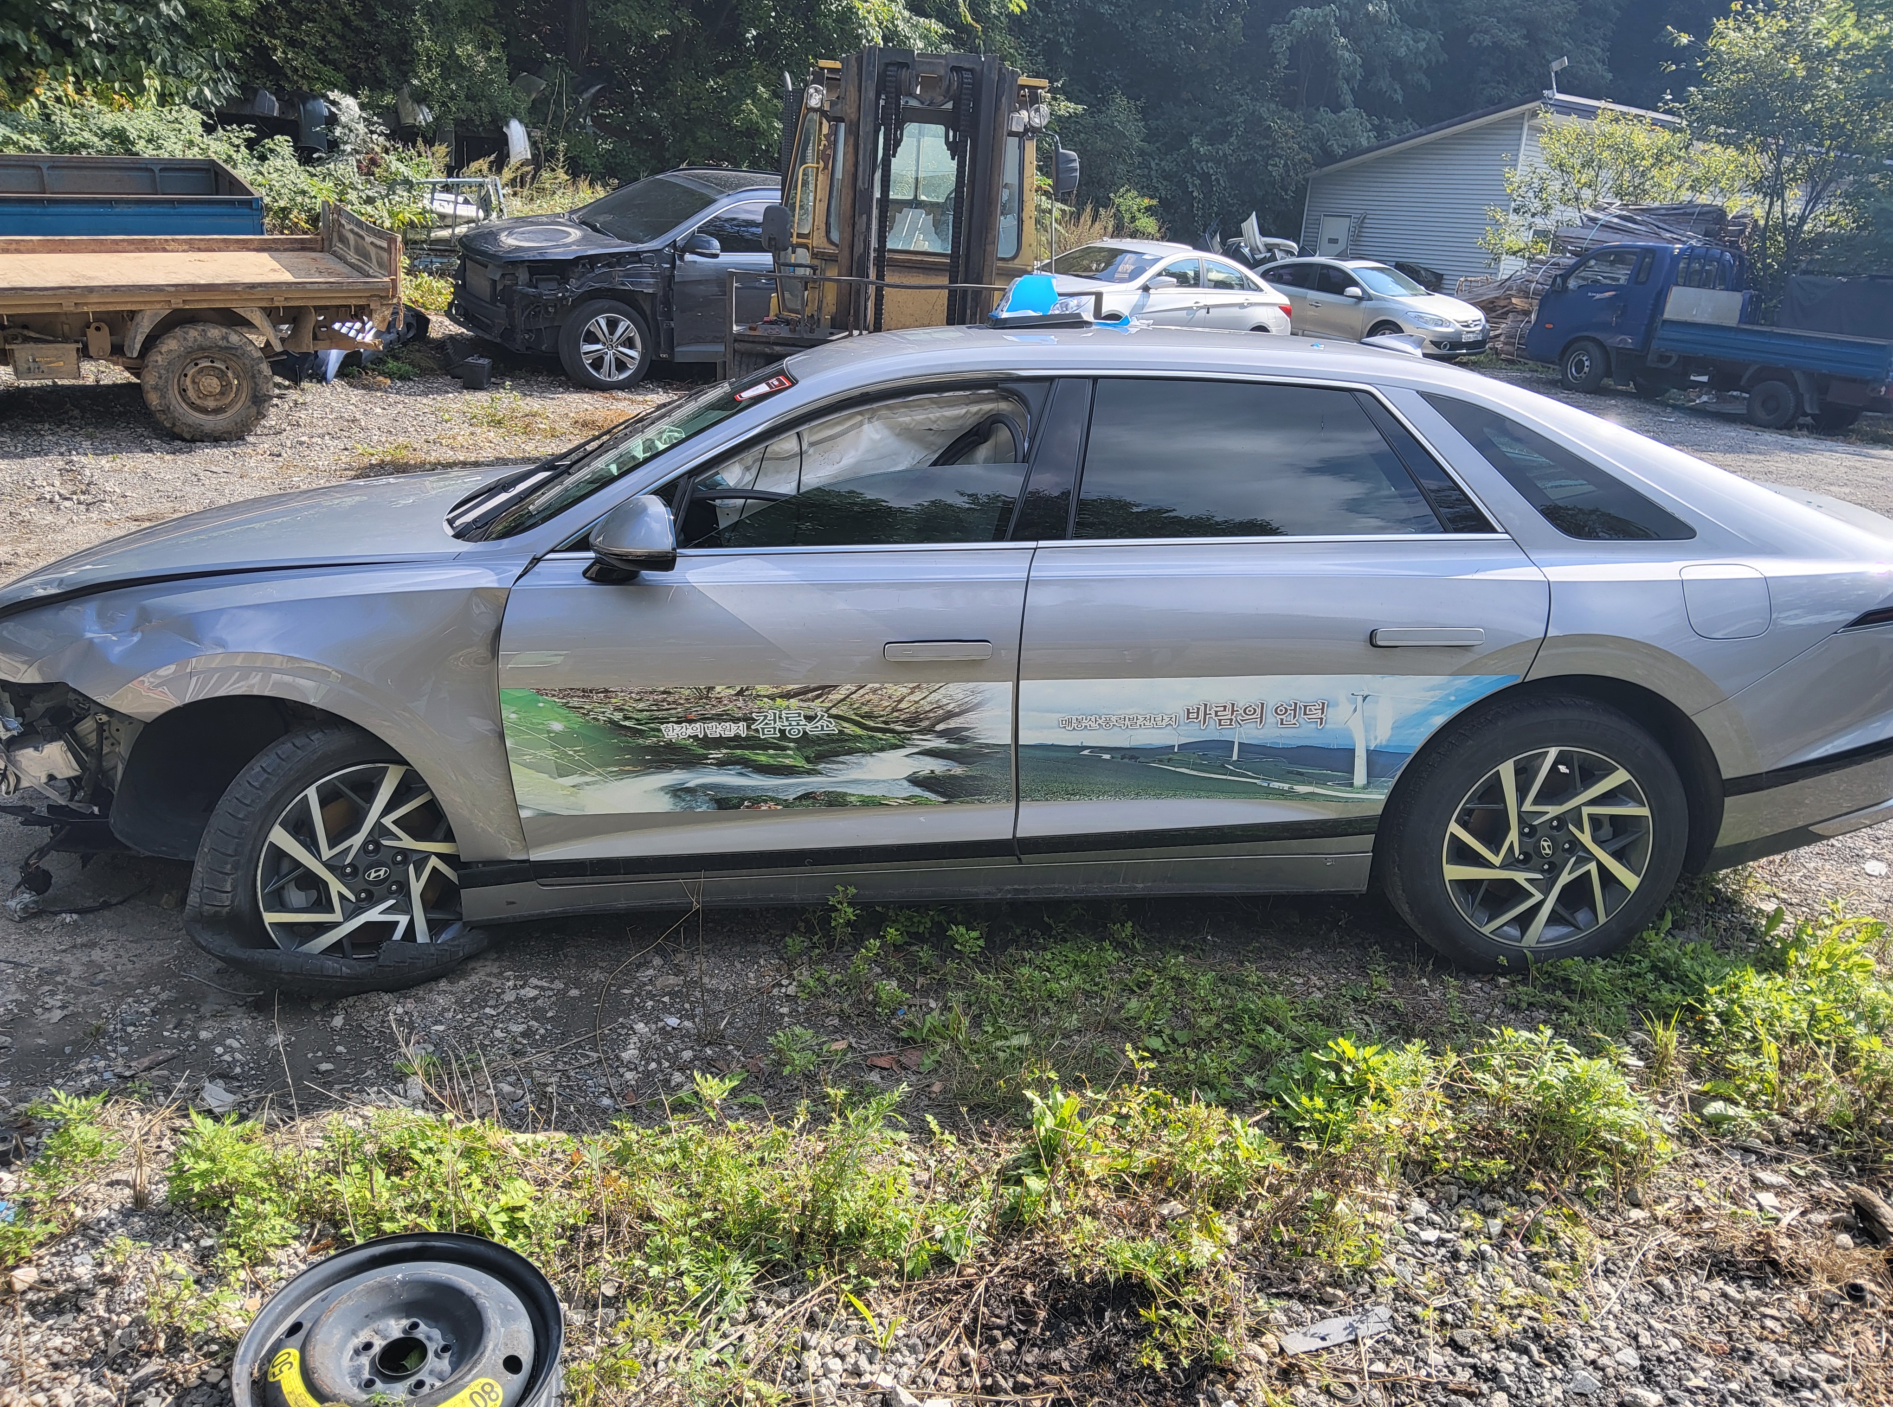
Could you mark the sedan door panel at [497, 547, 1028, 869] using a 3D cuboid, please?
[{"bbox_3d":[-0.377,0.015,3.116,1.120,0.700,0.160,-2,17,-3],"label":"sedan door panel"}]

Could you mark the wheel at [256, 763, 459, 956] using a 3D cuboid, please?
[{"bbox_3d":[-1.311,0.370,3.220,0.490,0.490,0.200,-8,9,-35],"label":"wheel"}]

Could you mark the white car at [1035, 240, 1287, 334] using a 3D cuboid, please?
[{"bbox_3d":[2.288,-4.905,17.482,4.820,1.470,1.835,-10,25,-42],"label":"white car"}]

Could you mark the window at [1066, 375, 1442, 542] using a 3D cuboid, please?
[{"bbox_3d":[0.677,-0.545,3.133,0.830,0.375,0.050,-2,-14,-3],"label":"window"}]

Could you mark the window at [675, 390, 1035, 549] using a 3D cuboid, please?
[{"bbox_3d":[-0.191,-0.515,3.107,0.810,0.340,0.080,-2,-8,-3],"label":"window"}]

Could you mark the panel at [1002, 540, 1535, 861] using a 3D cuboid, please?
[{"bbox_3d":[0.743,-0.018,3.183,1.165,0.710,0.150,-2,15,-3],"label":"panel"}]

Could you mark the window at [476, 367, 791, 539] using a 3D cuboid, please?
[{"bbox_3d":[-0.759,-0.722,3.818,0.810,0.120,1.400,-28,15,5],"label":"window"}]

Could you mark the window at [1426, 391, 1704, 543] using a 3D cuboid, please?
[{"bbox_3d":[1.381,-0.543,3.210,0.640,0.350,0.080,-2,-5,-3],"label":"window"}]

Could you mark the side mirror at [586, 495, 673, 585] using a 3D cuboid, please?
[{"bbox_3d":[-0.637,-0.339,2.896,0.180,0.180,0.215,-2,17,-3],"label":"side mirror"}]

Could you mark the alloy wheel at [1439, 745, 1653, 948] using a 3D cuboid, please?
[{"bbox_3d":[1.378,0.307,3.355,0.490,0.490,0.200,-2,17,-3],"label":"alloy wheel"}]

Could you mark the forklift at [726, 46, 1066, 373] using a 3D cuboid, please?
[{"bbox_3d":[-0.392,-3.054,9.800,1.650,2.450,3.100,-4,20,-15],"label":"forklift"}]

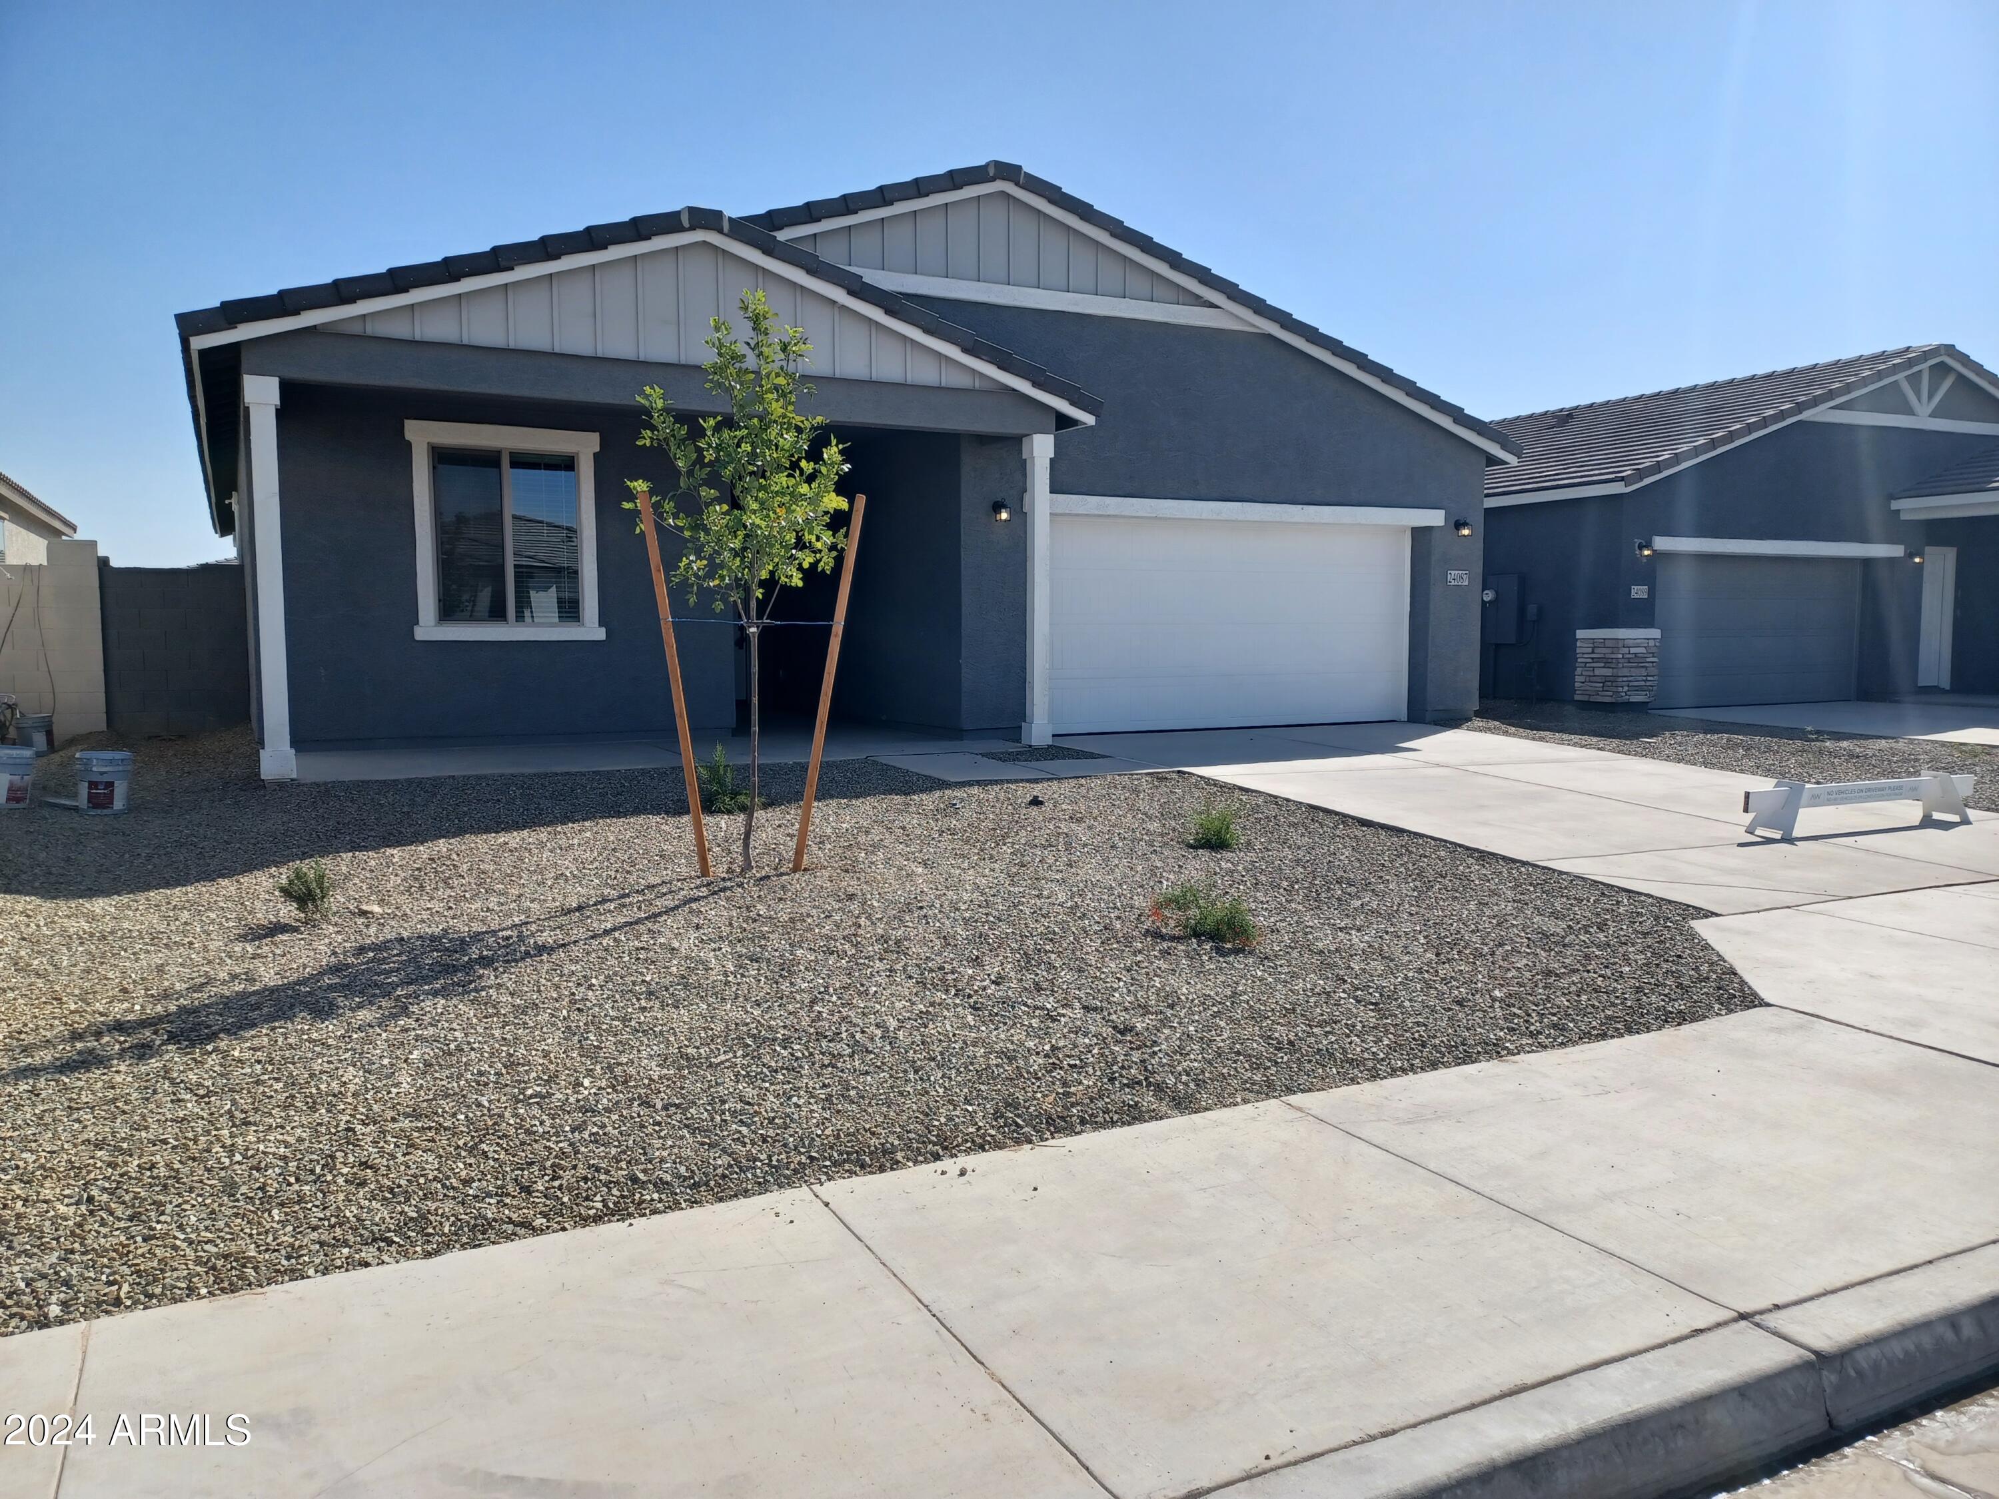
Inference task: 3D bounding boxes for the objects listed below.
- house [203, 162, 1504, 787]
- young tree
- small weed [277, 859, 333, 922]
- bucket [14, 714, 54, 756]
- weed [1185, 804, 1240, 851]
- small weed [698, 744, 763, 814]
[{"bbox_3d":[-4.500,-3.369,21.680,12.970,5.190,21.100,-3,6,-28],"label":"house"},{"bbox_3d":[-1.363,-0.852,7.472,1.150,2.990,1.100,0,5,0],"label":"young tree"},{"bbox_3d":[-3.087,0.623,6.408,0.235,0.270,0.220,0,5,0],"label":"small weed"},{"bbox_3d":[-8.825,-0.149,13.184,0.300,0.370,0.300,0,5,0],"label":"bucket"},{"bbox_3d":[1.270,0.443,8.589,0.310,0.250,0.290,0,5,0],"label":"weed"},{"bbox_3d":[-1.753,0.167,9.372,0.420,0.430,0.380,0,5,0],"label":"small weed"}]

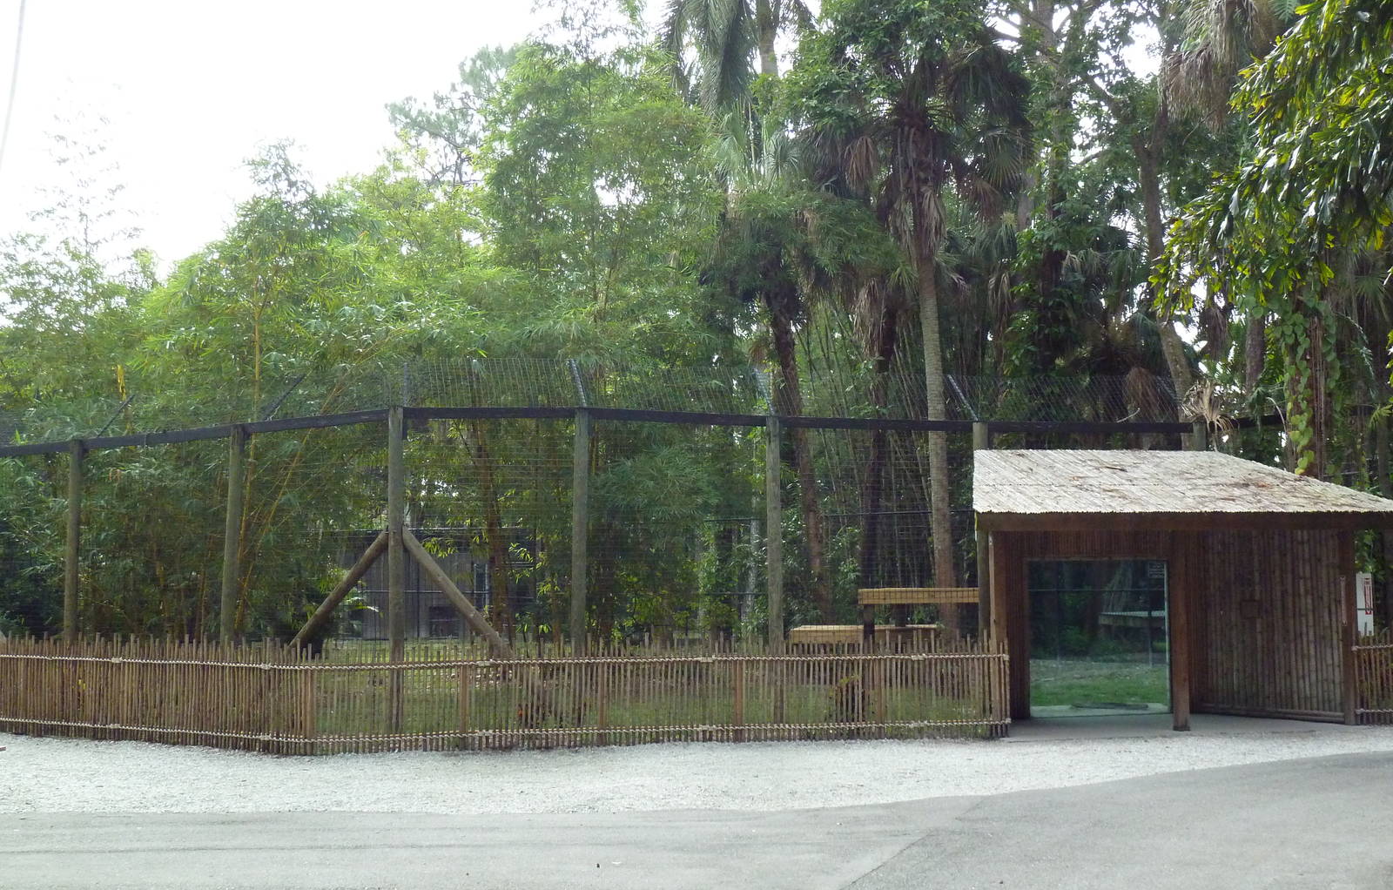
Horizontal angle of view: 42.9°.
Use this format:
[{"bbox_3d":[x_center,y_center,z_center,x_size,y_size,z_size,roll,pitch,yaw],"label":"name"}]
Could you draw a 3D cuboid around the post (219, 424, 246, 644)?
[{"bbox_3d":[-5.345,1.457,20.328,0.160,3.416,0.160,2,-4,0],"label":"post"}]

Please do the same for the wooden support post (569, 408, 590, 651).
[{"bbox_3d":[-1.251,1.339,19.031,0.150,3.477,0.150,0,-4,0],"label":"wooden support post"}]

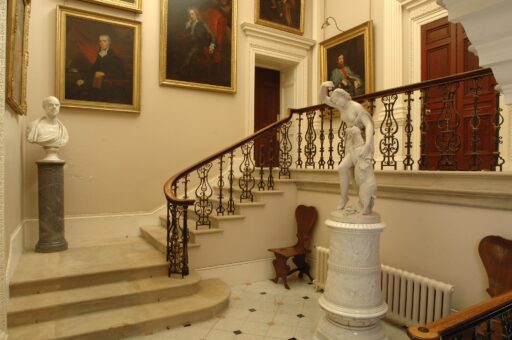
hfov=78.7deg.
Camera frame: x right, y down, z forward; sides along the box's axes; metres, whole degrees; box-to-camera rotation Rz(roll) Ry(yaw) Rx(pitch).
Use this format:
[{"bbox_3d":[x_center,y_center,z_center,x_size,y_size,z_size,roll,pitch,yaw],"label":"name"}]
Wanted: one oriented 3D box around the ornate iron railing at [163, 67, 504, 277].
[{"bbox_3d":[0.450,0.190,3.240,2.150,2.080,2.700,0,0,-29],"label":"ornate iron railing"}]

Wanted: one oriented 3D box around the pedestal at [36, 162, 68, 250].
[{"bbox_3d":[-2.780,0.478,4.240,0.375,1.190,0.375,0,0,-28],"label":"pedestal"}]

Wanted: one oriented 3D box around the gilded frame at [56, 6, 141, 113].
[{"bbox_3d":[-2.350,-1.640,4.740,1.145,1.430,0.080,0,1,-28],"label":"gilded frame"}]

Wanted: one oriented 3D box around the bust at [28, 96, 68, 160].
[{"bbox_3d":[-2.820,-0.554,4.220,0.480,0.880,0.300,0,1,-40],"label":"bust"}]

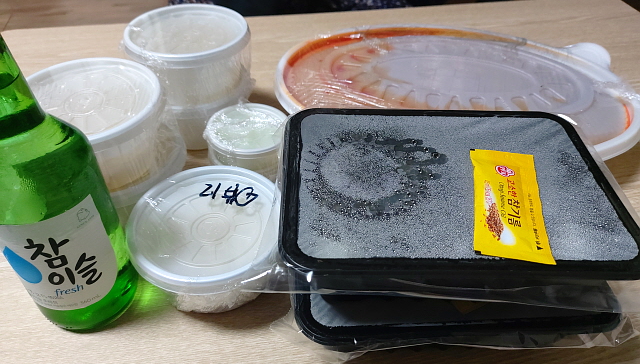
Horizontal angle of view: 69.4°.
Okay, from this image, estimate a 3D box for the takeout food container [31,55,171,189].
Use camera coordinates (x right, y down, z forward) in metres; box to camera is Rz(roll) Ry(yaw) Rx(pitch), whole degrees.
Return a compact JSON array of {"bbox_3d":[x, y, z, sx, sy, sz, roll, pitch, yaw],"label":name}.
[{"bbox_3d":[-0.172,-0.042,0.351,0.111,0.051,0.111,3,45,0],"label":"takeout food container"}]

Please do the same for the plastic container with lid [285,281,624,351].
[{"bbox_3d":[0.082,0.058,0.337,0.200,0.052,0.137,-1,45,-5],"label":"plastic container with lid"}]

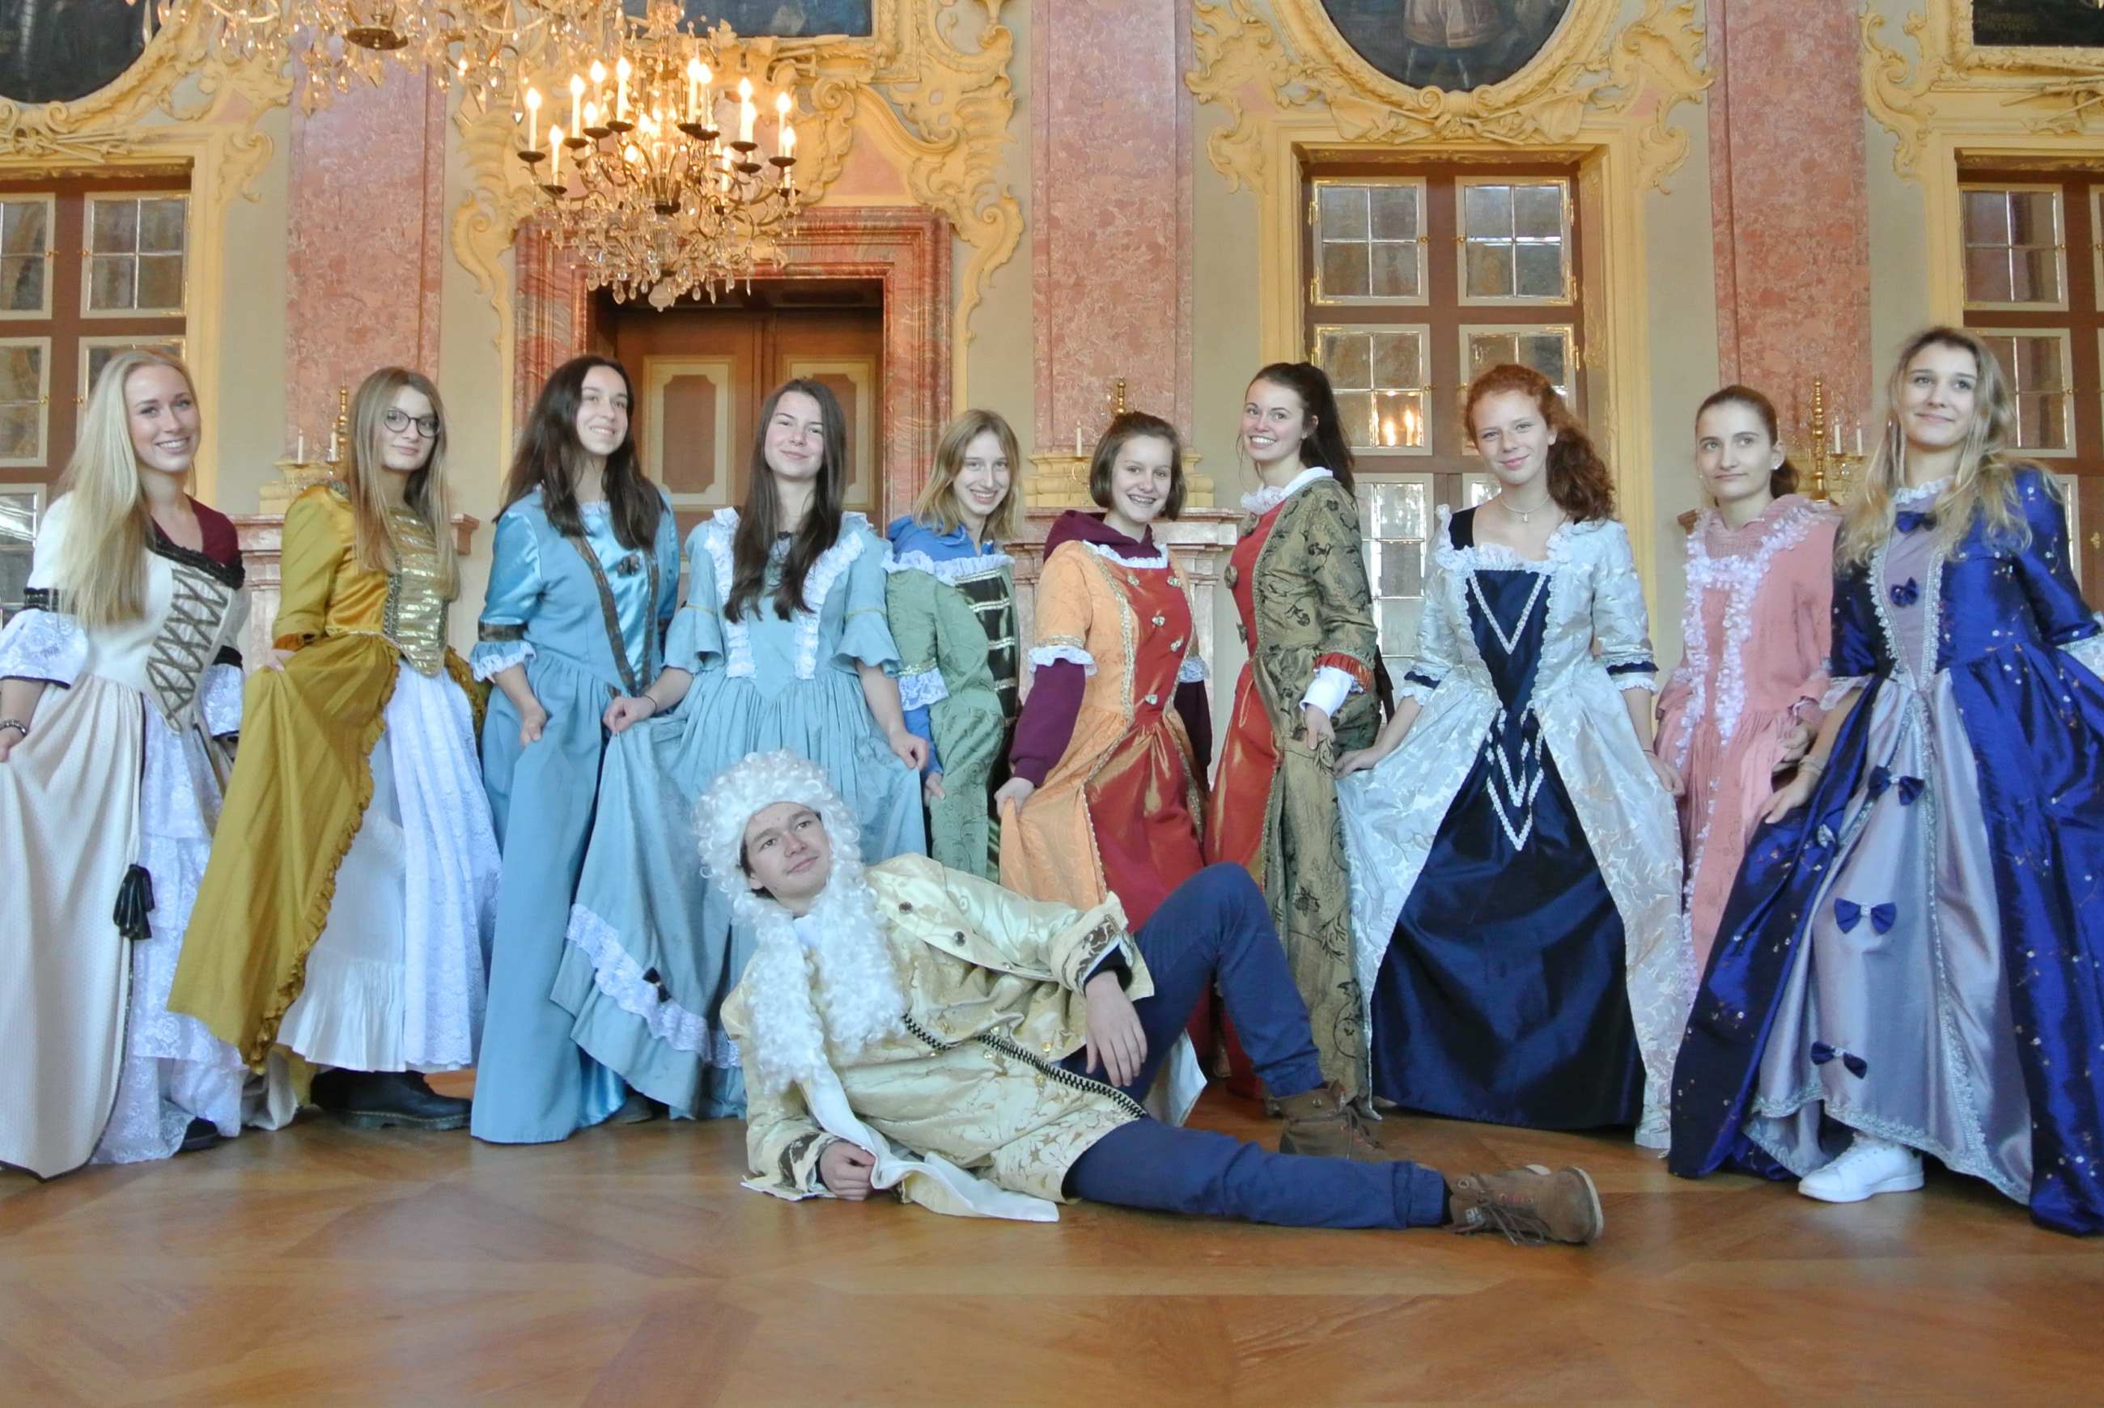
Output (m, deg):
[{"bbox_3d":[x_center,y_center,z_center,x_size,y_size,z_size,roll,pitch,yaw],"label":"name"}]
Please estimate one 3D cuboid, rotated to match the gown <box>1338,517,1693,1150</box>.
[{"bbox_3d":[1.019,0.238,3.480,0.740,1.385,0.560,-2,-3,26],"label":"gown"}]

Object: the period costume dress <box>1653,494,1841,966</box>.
[{"bbox_3d":[1.542,0.212,3.550,0.560,1.360,0.480,-4,-5,42],"label":"period costume dress"}]

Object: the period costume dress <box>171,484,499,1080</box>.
[{"bbox_3d":[-1.601,0.183,3.550,0.540,1.340,0.700,-4,-5,44],"label":"period costume dress"}]

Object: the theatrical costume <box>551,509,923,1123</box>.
[{"bbox_3d":[-0.700,0.223,3.570,0.840,1.360,0.550,0,-4,-2],"label":"theatrical costume"}]

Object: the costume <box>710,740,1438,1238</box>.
[{"bbox_3d":[0.086,0.492,2.900,1.480,0.800,0.700,0,-4,0],"label":"costume"}]

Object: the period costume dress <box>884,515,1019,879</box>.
[{"bbox_3d":[-0.233,0.253,3.820,0.470,1.400,0.450,3,-4,-42],"label":"period costume dress"}]

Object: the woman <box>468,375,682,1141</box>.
[{"bbox_3d":[-1.038,0.086,3.470,0.470,1.700,0.430,2,-4,-36],"label":"woman"}]

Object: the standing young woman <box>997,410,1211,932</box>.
[{"bbox_3d":[0.134,0.131,3.720,0.520,1.630,0.480,1,-3,-27],"label":"standing young woman"}]

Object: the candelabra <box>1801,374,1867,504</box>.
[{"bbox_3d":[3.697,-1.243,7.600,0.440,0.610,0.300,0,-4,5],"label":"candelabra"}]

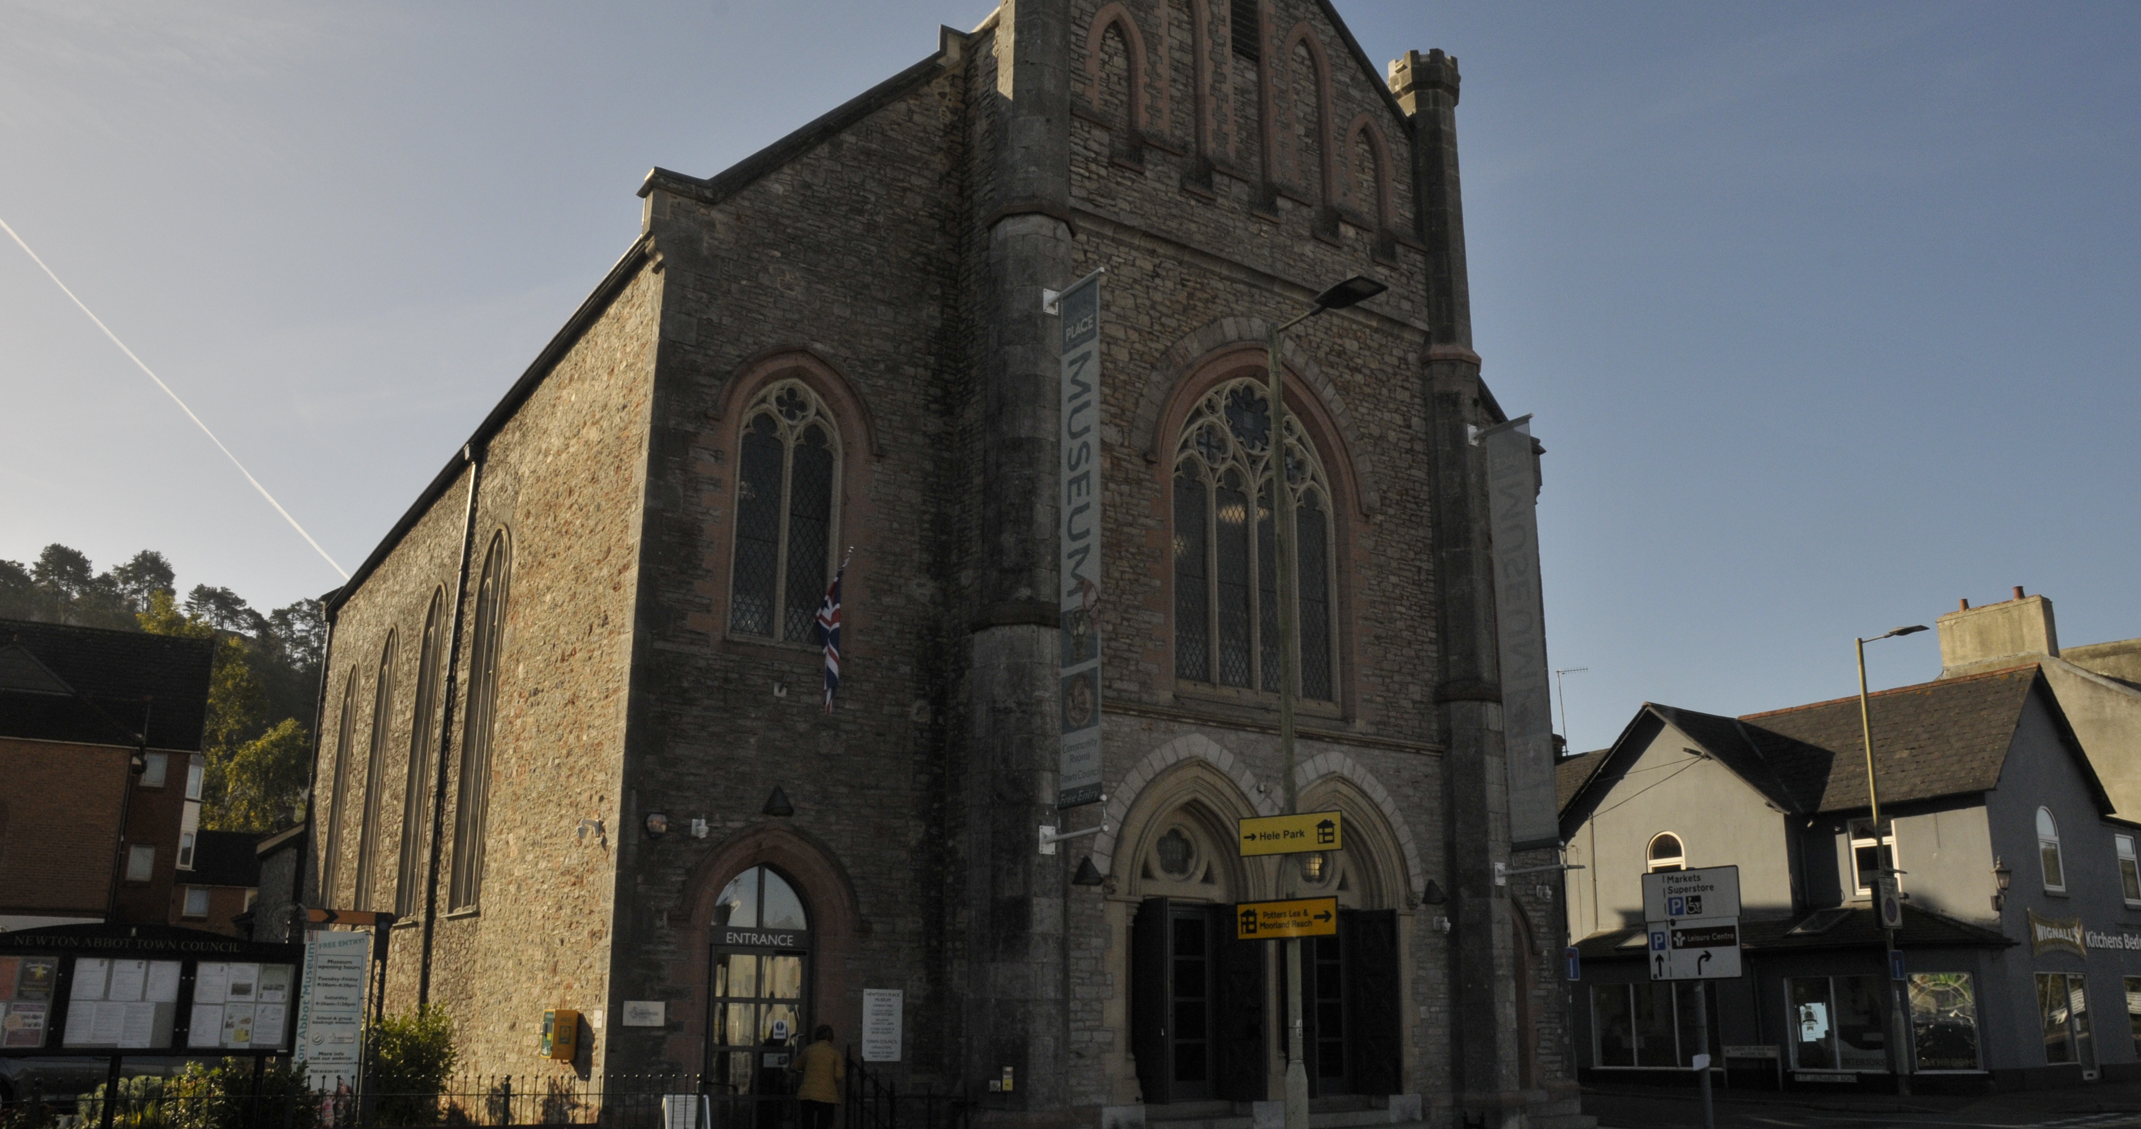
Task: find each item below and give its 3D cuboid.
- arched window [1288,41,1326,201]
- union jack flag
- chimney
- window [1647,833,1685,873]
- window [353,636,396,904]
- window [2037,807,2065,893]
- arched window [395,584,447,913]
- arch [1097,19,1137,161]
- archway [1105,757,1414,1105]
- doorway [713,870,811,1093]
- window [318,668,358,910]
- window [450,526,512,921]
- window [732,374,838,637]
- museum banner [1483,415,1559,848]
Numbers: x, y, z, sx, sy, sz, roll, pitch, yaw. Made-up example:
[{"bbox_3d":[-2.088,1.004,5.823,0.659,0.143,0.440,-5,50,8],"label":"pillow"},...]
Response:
[{"bbox_3d":[3.658,-6.875,25.019,0.725,2.940,0.294,10,-19,-32],"label":"arched window"},{"bbox_3d":[-2.657,0.787,17.639,0.250,1.700,0.800,11,-19,-33],"label":"union jack flag"},{"bbox_3d":[22.820,1.638,39.442,0.880,1.850,2.600,13,-20,-37],"label":"chimney"},{"bbox_3d":[12.617,6.450,33.981,0.200,1.500,0.950,9,-18,-29],"label":"window"},{"bbox_3d":[-13.350,4.037,31.024,0.291,5.771,1.794,10,-19,-32],"label":"window"},{"bbox_3d":[19.628,5.711,32.118,1.200,1.780,0.160,13,-20,-37],"label":"window"},{"bbox_3d":[-11.102,3.154,27.742,0.291,5.869,1.843,10,-19,-32],"label":"arched window"},{"bbox_3d":[0.625,-6.413,21.565,0.620,2.240,0.250,11,-19,-33],"label":"arch"},{"bbox_3d":[2.363,4.536,19.898,4.950,4.080,0.600,11,-19,-33],"label":"archway"},{"bbox_3d":[-3.652,5.127,19.057,1.323,3.038,0.294,10,-19,-32],"label":"doorway"},{"bbox_3d":[-15.544,4.898,34.227,0.291,5.723,1.746,10,-19,-32],"label":"window"},{"bbox_3d":[-8.661,2.181,23.500,0.300,5.700,1.850,11,-19,-33],"label":"window"},{"bbox_3d":[-3.360,-0.705,19.388,1.390,3.330,0.320,11,-19,-33],"label":"window"},{"bbox_3d":[6.186,0.909,21.964,0.060,6.150,0.850,11,-19,-33],"label":"museum banner"}]

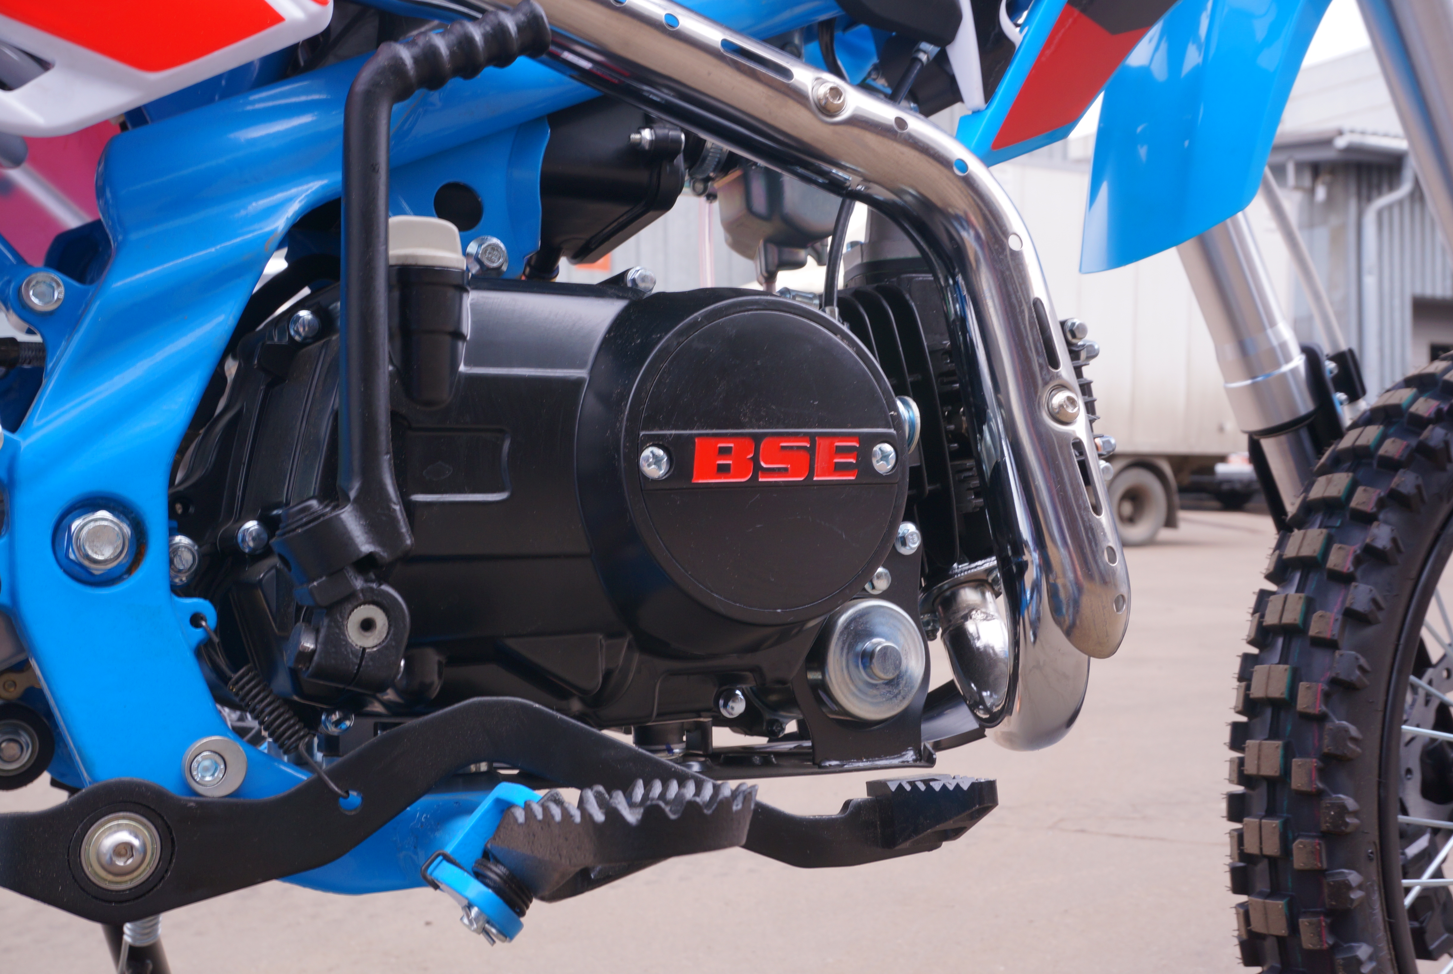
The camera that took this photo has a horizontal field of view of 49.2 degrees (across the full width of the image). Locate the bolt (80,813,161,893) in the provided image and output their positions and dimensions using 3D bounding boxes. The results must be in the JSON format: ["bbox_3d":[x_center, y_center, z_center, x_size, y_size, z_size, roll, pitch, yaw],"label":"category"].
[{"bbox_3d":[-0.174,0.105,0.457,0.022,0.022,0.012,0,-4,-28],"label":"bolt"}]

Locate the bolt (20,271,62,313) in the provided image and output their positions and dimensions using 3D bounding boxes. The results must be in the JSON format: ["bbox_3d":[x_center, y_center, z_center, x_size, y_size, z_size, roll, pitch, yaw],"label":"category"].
[{"bbox_3d":[-0.224,-0.064,0.520,0.013,0.013,0.009,0,-1,-28],"label":"bolt"}]

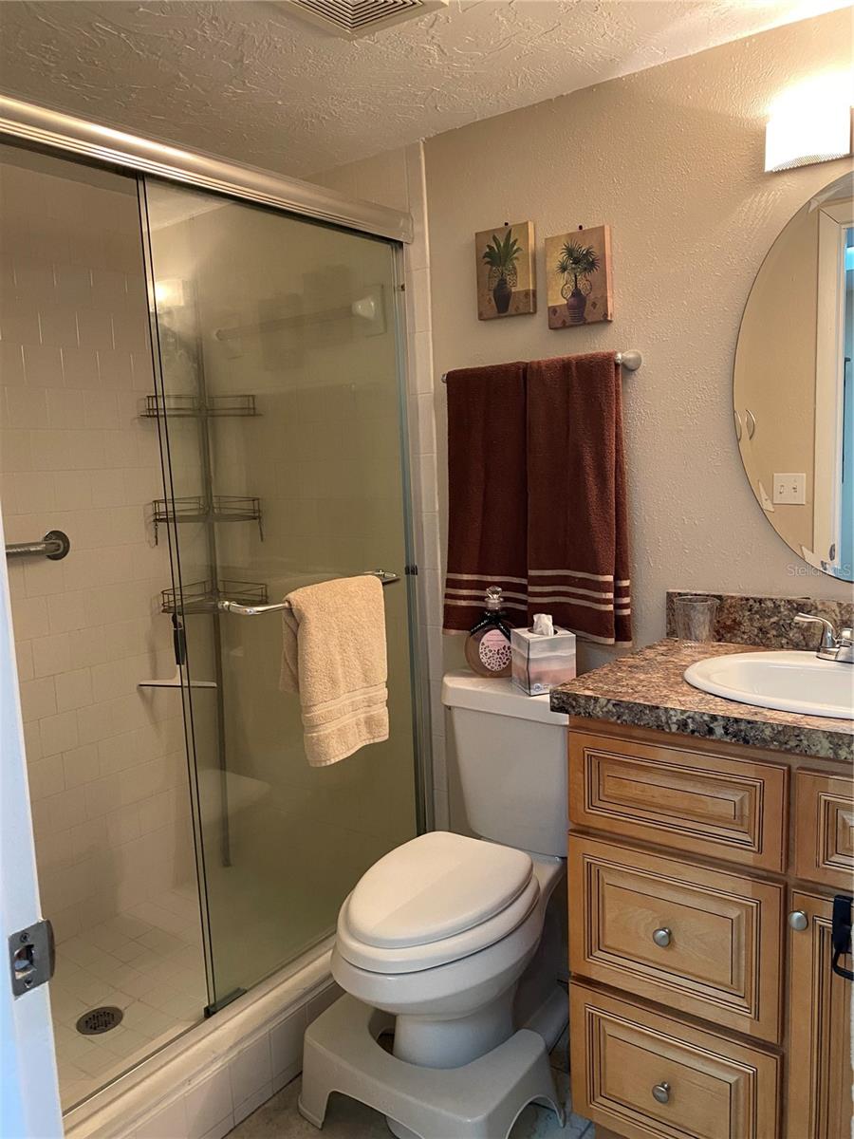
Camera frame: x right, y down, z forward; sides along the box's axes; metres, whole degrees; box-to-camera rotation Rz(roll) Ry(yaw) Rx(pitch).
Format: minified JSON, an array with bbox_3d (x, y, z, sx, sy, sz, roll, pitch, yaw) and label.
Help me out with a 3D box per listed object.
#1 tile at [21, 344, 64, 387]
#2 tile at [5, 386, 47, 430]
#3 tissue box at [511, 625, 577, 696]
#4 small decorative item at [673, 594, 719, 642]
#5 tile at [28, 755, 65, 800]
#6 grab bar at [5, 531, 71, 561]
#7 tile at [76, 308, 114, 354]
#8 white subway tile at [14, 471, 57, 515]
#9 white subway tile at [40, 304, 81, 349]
[{"bbox_3d":[-1.012,-0.533,2.255,0.009,0.108,0.108,3,9,37],"label":"tile"},{"bbox_3d":[-1.034,-0.416,2.200,0.009,0.109,0.108,3,9,37],"label":"tile"},{"bbox_3d":[0.269,0.208,1.970,0.112,0.128,0.112,-4,8,-14],"label":"tissue box"},{"bbox_3d":[0.574,0.115,1.826,0.091,0.097,0.091,3,9,37],"label":"small decorative item"},{"bbox_3d":[-1.030,0.563,2.304,0.009,0.108,0.108,3,9,37],"label":"tile"},{"bbox_3d":[-1.098,-0.032,2.072,0.076,0.080,0.550,3,9,37],"label":"grab bar"},{"bbox_3d":[-0.920,-0.662,2.369,0.009,0.108,0.108,3,9,37],"label":"tile"},{"bbox_3d":[-1.031,-0.202,2.252,0.009,0.108,0.108,3,9,37],"label":"white subway tile"},{"bbox_3d":[-0.975,-0.641,2.262,0.009,0.109,0.108,3,9,37],"label":"white subway tile"}]

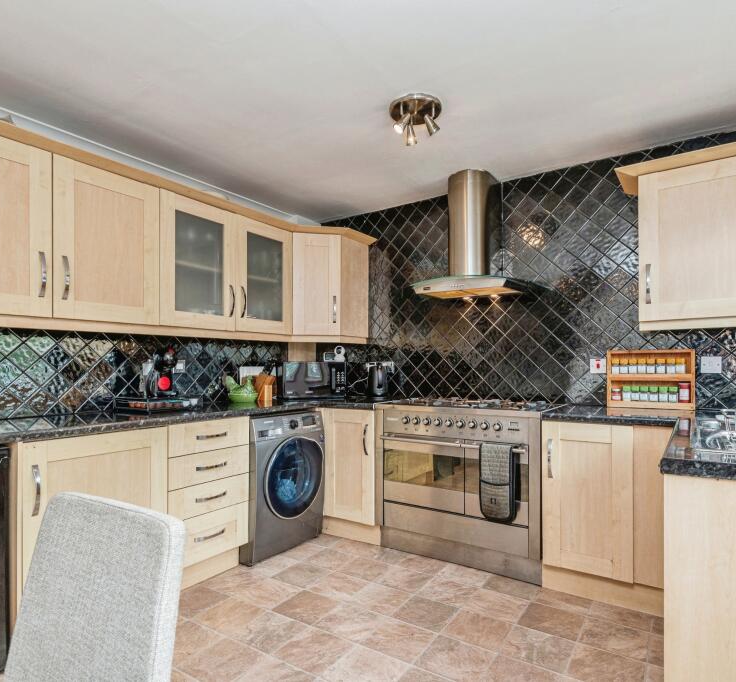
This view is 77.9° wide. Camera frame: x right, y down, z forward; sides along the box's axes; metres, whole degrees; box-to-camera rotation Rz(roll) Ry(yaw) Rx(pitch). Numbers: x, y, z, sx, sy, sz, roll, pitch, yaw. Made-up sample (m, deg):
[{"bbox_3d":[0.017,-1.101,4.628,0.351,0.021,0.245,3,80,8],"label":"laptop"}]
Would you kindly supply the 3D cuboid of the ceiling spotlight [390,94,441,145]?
[{"bbox_3d":[0.231,-1.049,2.211,0.250,0.170,0.250,0,-2,0],"label":"ceiling spotlight"}]

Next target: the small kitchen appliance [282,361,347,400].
[{"bbox_3d":[-0.414,0.289,3.418,0.455,0.260,0.350,0,-3,-9],"label":"small kitchen appliance"}]

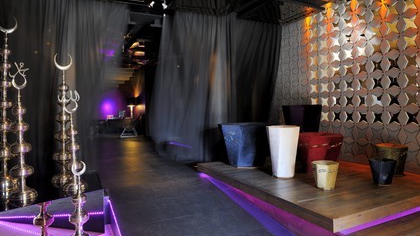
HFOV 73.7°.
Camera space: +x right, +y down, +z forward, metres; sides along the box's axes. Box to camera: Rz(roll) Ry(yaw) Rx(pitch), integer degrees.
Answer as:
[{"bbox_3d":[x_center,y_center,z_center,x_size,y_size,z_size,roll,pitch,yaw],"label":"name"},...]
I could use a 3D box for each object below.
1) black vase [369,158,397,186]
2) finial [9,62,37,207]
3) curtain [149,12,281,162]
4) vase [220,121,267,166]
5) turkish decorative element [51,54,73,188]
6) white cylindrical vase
[{"bbox_3d":[2.330,0.730,3.778,0.365,0.319,0.365,1,2,32],"label":"black vase"},{"bbox_3d":[-1.837,0.121,2.746,0.277,1.322,0.257,-2,2,-34],"label":"finial"},{"bbox_3d":[0.114,-0.773,7.100,3.300,3.750,0.600,0,2,3],"label":"curtain"},{"bbox_3d":[0.624,0.485,5.214,0.859,0.722,0.859,0,2,7],"label":"vase"},{"bbox_3d":[-1.655,0.029,3.152,0.261,1.476,0.250,-1,2,-28],"label":"turkish decorative element"},{"bbox_3d":[1.120,0.505,4.258,0.488,0.744,0.488,0,2,15],"label":"white cylindrical vase"}]

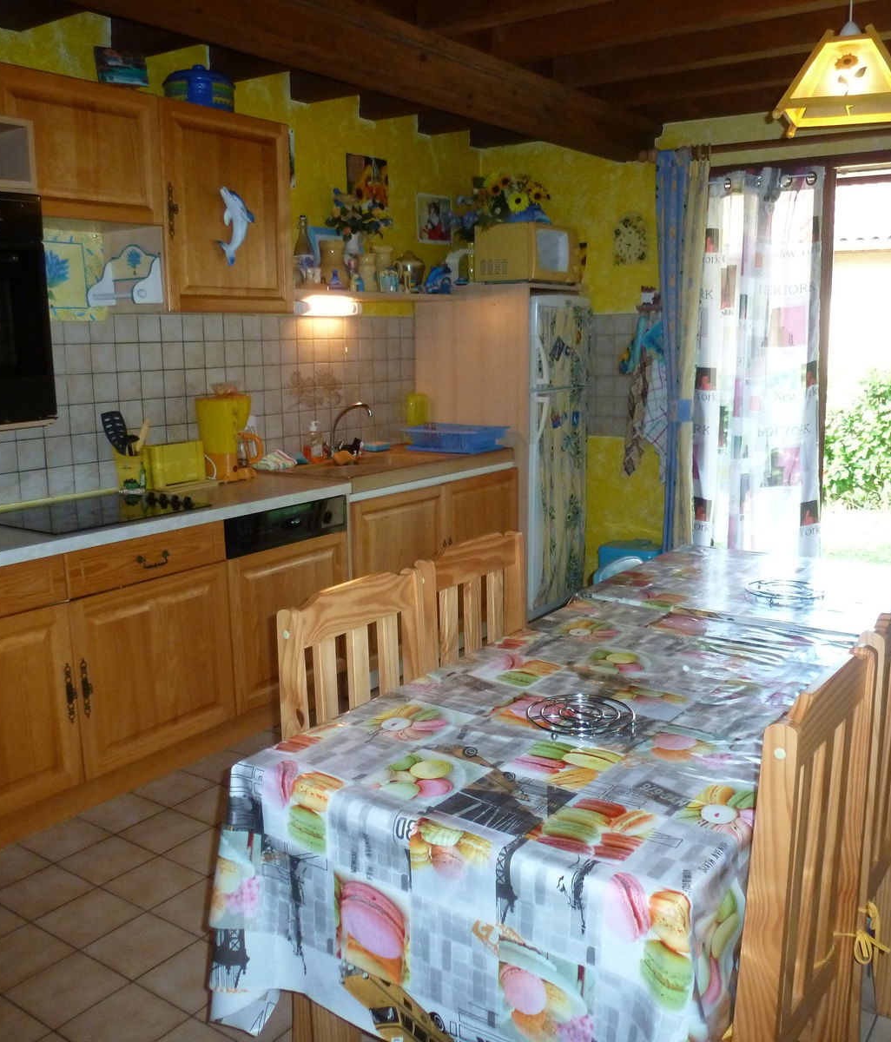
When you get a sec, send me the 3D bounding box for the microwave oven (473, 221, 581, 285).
[{"bbox_3d":[0.417,-1.343,4.900,0.345,0.272,0.470,6,12,36],"label":"microwave oven"}]

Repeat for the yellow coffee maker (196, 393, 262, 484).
[{"bbox_3d":[-0.883,-0.336,3.933,0.160,0.340,0.220,6,12,36],"label":"yellow coffee maker"}]

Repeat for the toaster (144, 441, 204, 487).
[{"bbox_3d":[-1.075,-0.223,3.758,0.120,0.160,0.250,6,12,36],"label":"toaster"}]

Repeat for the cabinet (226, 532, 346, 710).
[{"bbox_3d":[-0.782,0.331,3.684,0.580,0.554,0.610,7,13,35],"label":"cabinet"}]

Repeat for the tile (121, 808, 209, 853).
[{"bbox_3d":[-0.824,0.914,2.832,0.195,0.010,0.195,7,13,35],"label":"tile"}]

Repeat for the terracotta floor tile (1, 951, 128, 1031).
[{"bbox_3d":[-0.841,1.039,2.130,0.195,0.010,0.195,7,13,35],"label":"terracotta floor tile"}]

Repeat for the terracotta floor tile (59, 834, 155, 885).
[{"bbox_3d":[-0.937,0.942,2.676,0.195,0.010,0.195,7,13,35],"label":"terracotta floor tile"}]

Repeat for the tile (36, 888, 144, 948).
[{"bbox_3d":[-0.887,0.992,2.403,0.195,0.010,0.195,7,13,35],"label":"tile"}]

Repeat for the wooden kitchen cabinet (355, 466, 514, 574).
[{"bbox_3d":[-0.236,0.134,4.419,0.580,0.654,1.220,7,13,35],"label":"wooden kitchen cabinet"}]

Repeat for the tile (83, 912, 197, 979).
[{"bbox_3d":[-0.726,1.010,2.286,0.195,0.010,0.195,7,13,35],"label":"tile"}]

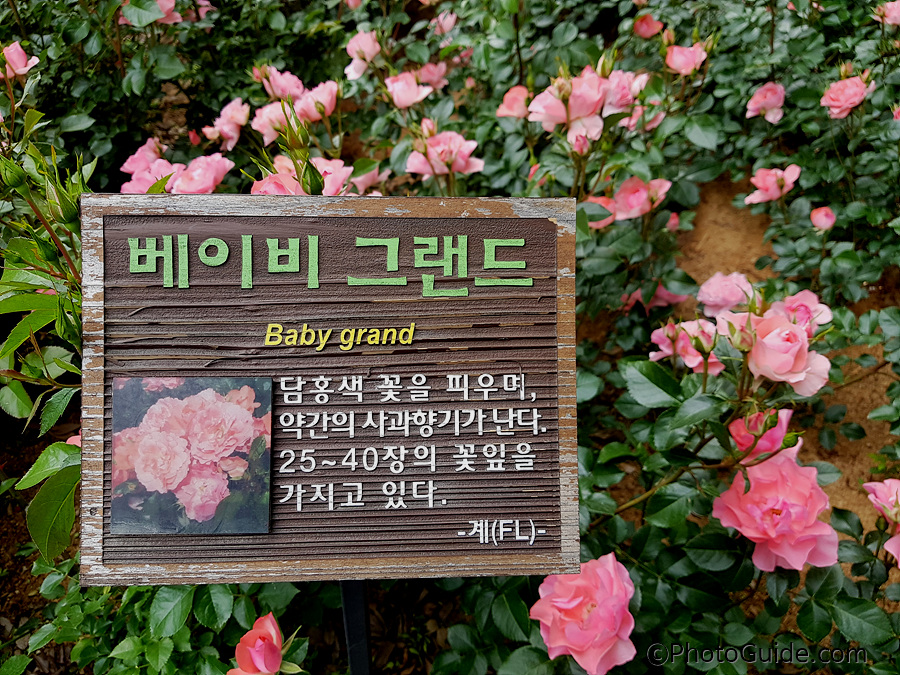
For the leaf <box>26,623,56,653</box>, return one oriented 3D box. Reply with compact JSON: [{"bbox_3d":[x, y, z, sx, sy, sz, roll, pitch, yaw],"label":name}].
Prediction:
[{"bbox_3d":[-0.446,0.331,0.740,0.021,0.010,0.036,32,48,7],"label":"leaf"}]

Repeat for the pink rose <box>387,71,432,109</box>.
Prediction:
[{"bbox_3d":[-0.058,-0.351,0.960,0.065,0.046,0.060,2,37,0],"label":"pink rose"}]

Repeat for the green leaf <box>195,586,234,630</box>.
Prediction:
[{"bbox_3d":[-0.212,0.242,0.610,0.036,0.010,0.049,-10,59,-21],"label":"green leaf"}]

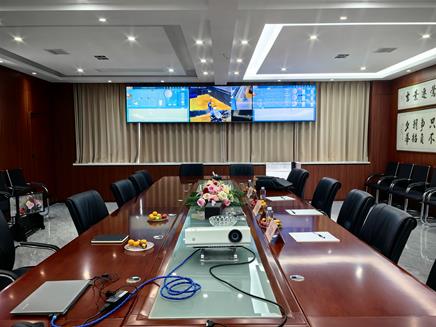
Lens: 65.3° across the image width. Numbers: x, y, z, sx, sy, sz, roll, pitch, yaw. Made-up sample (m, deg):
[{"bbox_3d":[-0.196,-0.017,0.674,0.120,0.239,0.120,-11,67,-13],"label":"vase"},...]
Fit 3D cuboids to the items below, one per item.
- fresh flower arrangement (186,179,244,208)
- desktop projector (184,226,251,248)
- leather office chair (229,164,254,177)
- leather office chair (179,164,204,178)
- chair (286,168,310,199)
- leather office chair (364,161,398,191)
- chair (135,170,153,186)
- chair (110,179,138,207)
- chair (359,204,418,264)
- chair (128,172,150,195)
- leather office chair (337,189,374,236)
[{"bbox_3d":[-0.029,0.293,3.150,0.530,0.320,0.460,0,4,0],"label":"fresh flower arrangement"},{"bbox_3d":[0.002,0.448,2.158,0.380,0.105,0.280,0,-7,0],"label":"desktop projector"},{"bbox_3d":[0.492,0.495,6.824,0.570,0.940,0.620,0,4,0],"label":"leather office chair"},{"bbox_3d":[-0.537,0.498,6.844,0.570,0.940,0.620,0,4,0],"label":"leather office chair"},{"bbox_3d":[1.093,0.592,5.438,0.620,0.940,0.570,0,4,0],"label":"chair"},{"bbox_3d":[3.642,0.440,7.503,0.600,0.920,0.560,0,4,0],"label":"leather office chair"},{"bbox_3d":[-0.957,0.587,5.657,0.620,0.940,0.570,0,4,0],"label":"chair"},{"bbox_3d":[-0.937,0.689,4.241,0.620,0.940,0.570,0,4,0],"label":"chair"},{"bbox_3d":[1.074,0.803,2.535,0.620,0.940,0.570,0,4,0],"label":"chair"},{"bbox_3d":[-0.927,0.634,4.999,0.620,0.940,0.570,0,4,0],"label":"chair"},{"bbox_3d":[1.094,0.751,3.253,0.620,0.940,0.570,0,4,0],"label":"leather office chair"}]

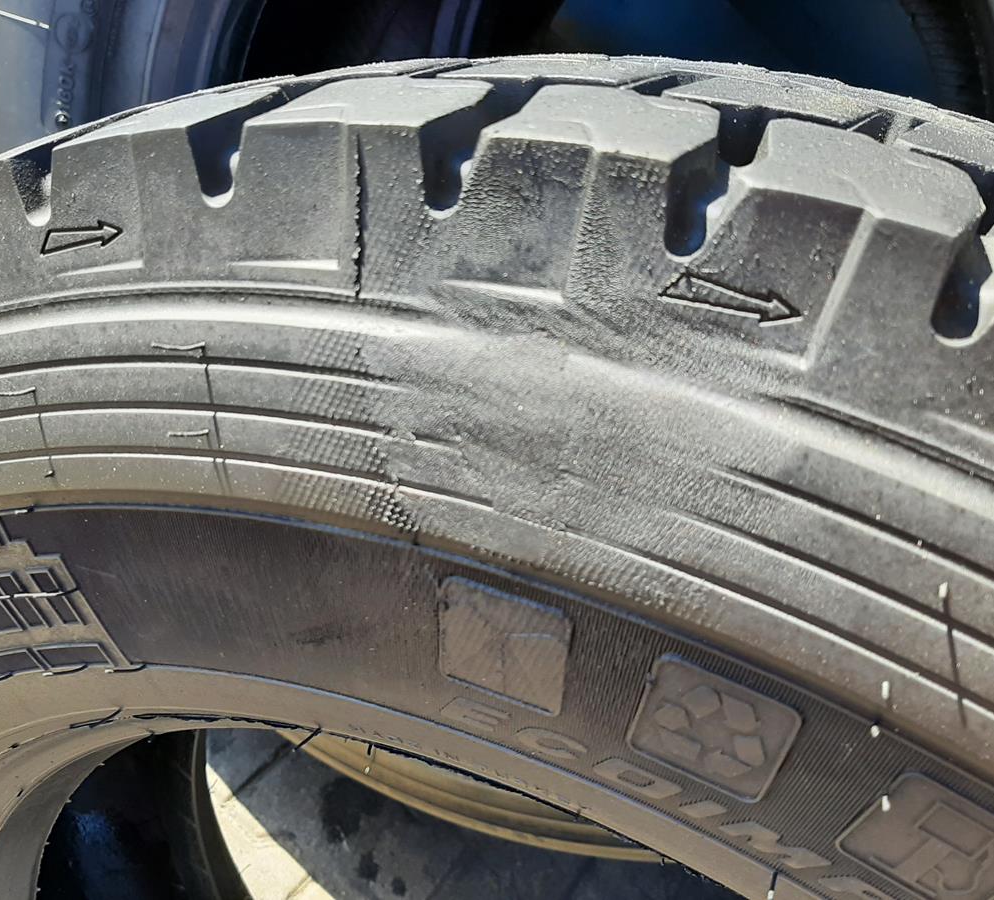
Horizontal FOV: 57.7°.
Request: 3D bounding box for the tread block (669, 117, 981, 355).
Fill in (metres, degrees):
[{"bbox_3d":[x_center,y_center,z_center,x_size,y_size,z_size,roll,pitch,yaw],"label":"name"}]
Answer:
[{"bbox_3d":[0.073,-0.049,0.194,0.054,0.026,0.068,21,35,14],"label":"tread block"}]

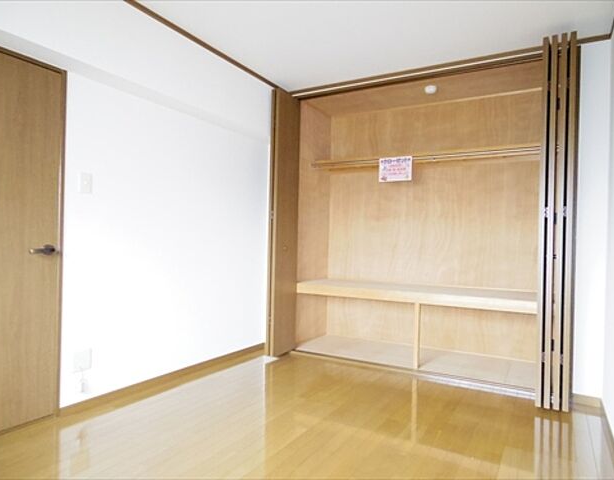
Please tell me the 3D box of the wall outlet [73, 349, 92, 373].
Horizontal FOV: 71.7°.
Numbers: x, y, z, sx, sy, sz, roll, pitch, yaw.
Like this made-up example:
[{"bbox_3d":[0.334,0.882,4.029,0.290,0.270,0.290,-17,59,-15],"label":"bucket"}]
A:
[{"bbox_3d":[-1.310,0.704,2.483,0.012,0.120,0.113,1,0,30],"label":"wall outlet"}]

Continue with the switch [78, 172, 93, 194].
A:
[{"bbox_3d":[-1.287,-0.328,2.482,0.012,0.120,0.075,1,0,30],"label":"switch"}]

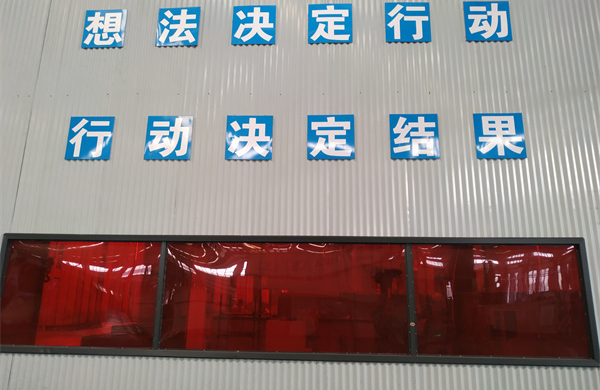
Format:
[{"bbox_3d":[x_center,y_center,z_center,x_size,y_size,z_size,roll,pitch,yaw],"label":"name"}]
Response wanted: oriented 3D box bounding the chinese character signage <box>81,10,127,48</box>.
[{"bbox_3d":[-2.309,-1.967,4.926,0.505,0.505,0.025,0,-13,3],"label":"chinese character signage"}]

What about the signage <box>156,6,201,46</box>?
[{"bbox_3d":[-1.425,-1.965,4.877,0.505,0.505,0.025,0,-13,3],"label":"signage"}]

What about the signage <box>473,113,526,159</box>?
[{"bbox_3d":[2.091,-0.620,4.367,0.505,0.505,0.025,0,-13,3],"label":"signage"}]

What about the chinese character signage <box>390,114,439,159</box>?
[{"bbox_3d":[1.210,-0.620,4.416,0.505,0.505,0.025,0,-13,3],"label":"chinese character signage"}]

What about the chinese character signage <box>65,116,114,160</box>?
[{"bbox_3d":[-2.321,-0.629,4.614,0.505,0.505,0.025,0,-13,3],"label":"chinese character signage"}]

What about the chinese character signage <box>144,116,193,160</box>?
[{"bbox_3d":[-1.435,-0.625,4.563,0.505,0.505,0.025,0,-13,3],"label":"chinese character signage"}]

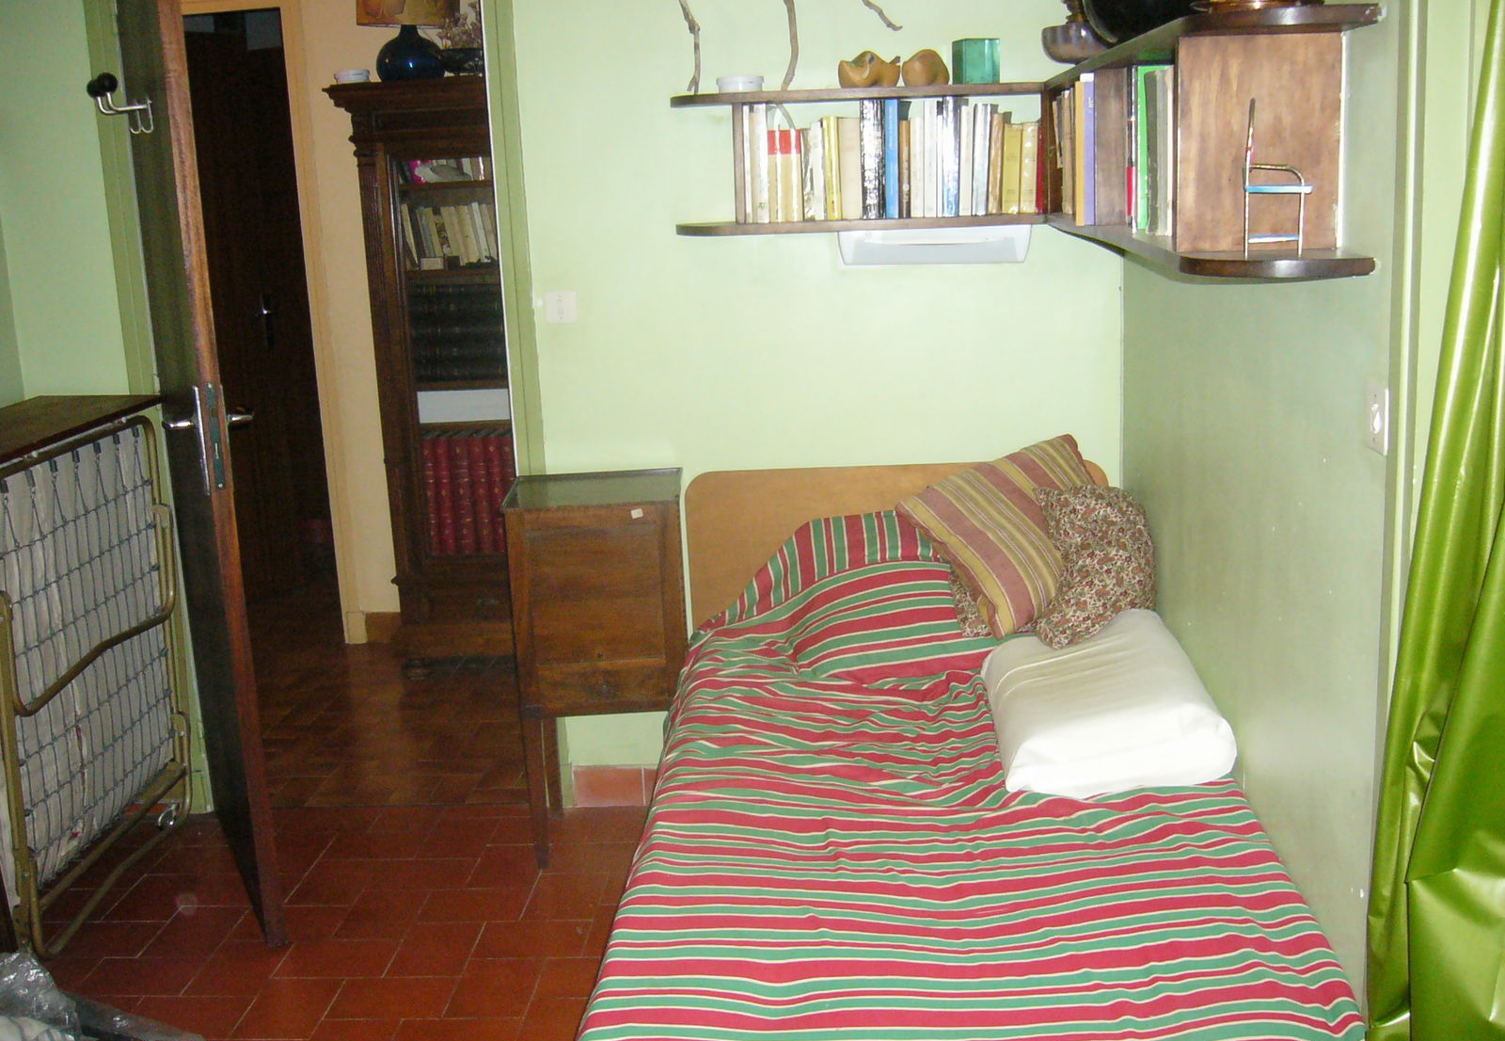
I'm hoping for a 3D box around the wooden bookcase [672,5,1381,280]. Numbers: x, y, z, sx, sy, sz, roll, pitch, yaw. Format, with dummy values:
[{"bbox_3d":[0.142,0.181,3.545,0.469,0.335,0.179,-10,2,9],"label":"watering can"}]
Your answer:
[{"bbox_3d":[0.284,-0.592,2.492,0.960,0.295,1.620,-2,12,3],"label":"wooden bookcase"}]

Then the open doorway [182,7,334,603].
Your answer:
[{"bbox_3d":[-1.768,-0.582,4.964,0.750,2.030,0.120,-2,12,3],"label":"open doorway"}]

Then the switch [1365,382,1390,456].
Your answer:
[{"bbox_3d":[0.696,-0.114,1.696,0.011,0.075,0.070,-2,12,4],"label":"switch"}]

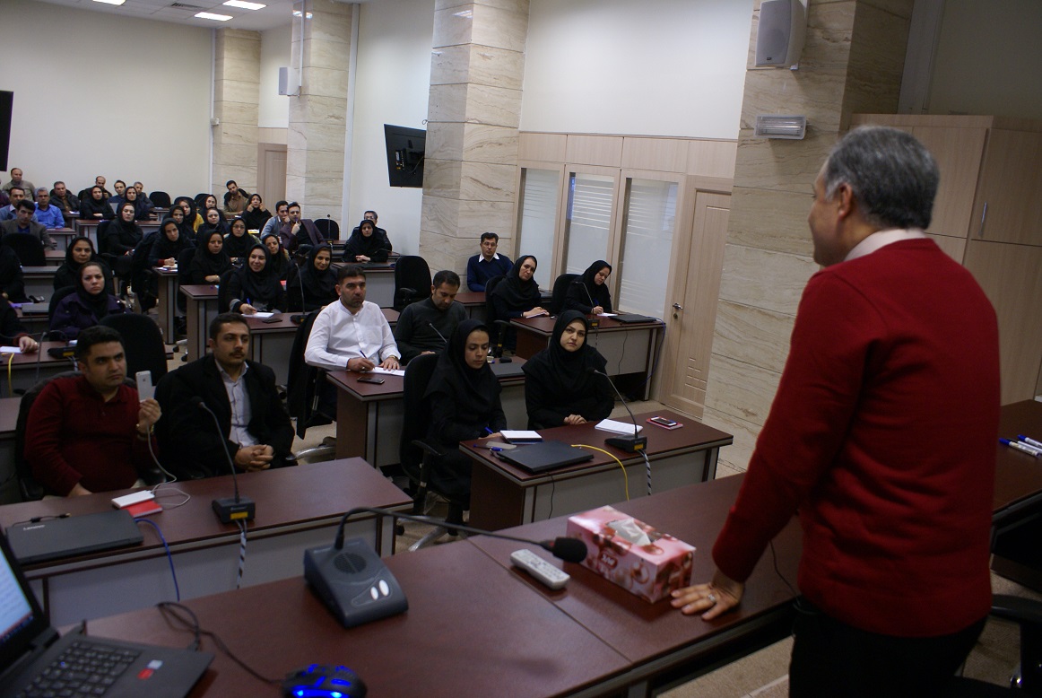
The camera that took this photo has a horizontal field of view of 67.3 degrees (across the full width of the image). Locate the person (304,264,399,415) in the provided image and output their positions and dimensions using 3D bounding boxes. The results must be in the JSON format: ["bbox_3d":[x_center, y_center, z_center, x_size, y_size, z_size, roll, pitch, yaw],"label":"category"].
[{"bbox_3d":[-1.102,0.145,5.157,0.620,1.360,0.850,-2,14,-28],"label":"person"}]

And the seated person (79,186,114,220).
[{"bbox_3d":[-6.445,-1.849,11.967,0.520,1.260,0.760,-5,16,-36],"label":"seated person"}]

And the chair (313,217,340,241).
[{"bbox_3d":[-2.953,-1.469,12.229,0.580,1.060,0.600,-5,16,-36],"label":"chair"}]

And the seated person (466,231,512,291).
[{"bbox_3d":[-0.310,-0.551,8.366,0.540,1.340,0.800,-3,15,-31],"label":"seated person"}]

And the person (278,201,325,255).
[{"bbox_3d":[-2.938,-1.273,10.542,0.600,1.350,0.850,-2,14,-27],"label":"person"}]

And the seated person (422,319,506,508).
[{"bbox_3d":[-0.293,0.471,4.038,0.500,1.260,0.780,-6,16,-39],"label":"seated person"}]

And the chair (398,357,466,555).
[{"bbox_3d":[-0.356,0.548,4.290,0.620,1.050,0.660,-5,15,-35],"label":"chair"}]

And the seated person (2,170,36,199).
[{"bbox_3d":[-8.684,-2.414,13.569,0.560,1.310,0.750,-7,18,-42],"label":"seated person"}]

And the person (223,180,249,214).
[{"bbox_3d":[-5.157,-2.306,14.205,0.560,1.310,0.780,-6,17,-40],"label":"person"}]

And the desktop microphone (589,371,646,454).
[{"bbox_3d":[0.485,0.300,3.960,0.130,0.340,0.350,-7,17,-41],"label":"desktop microphone"}]

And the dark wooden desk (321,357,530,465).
[{"bbox_3d":[-0.498,0.523,5.095,1.392,0.737,0.523,-5,15,-35],"label":"dark wooden desk"}]

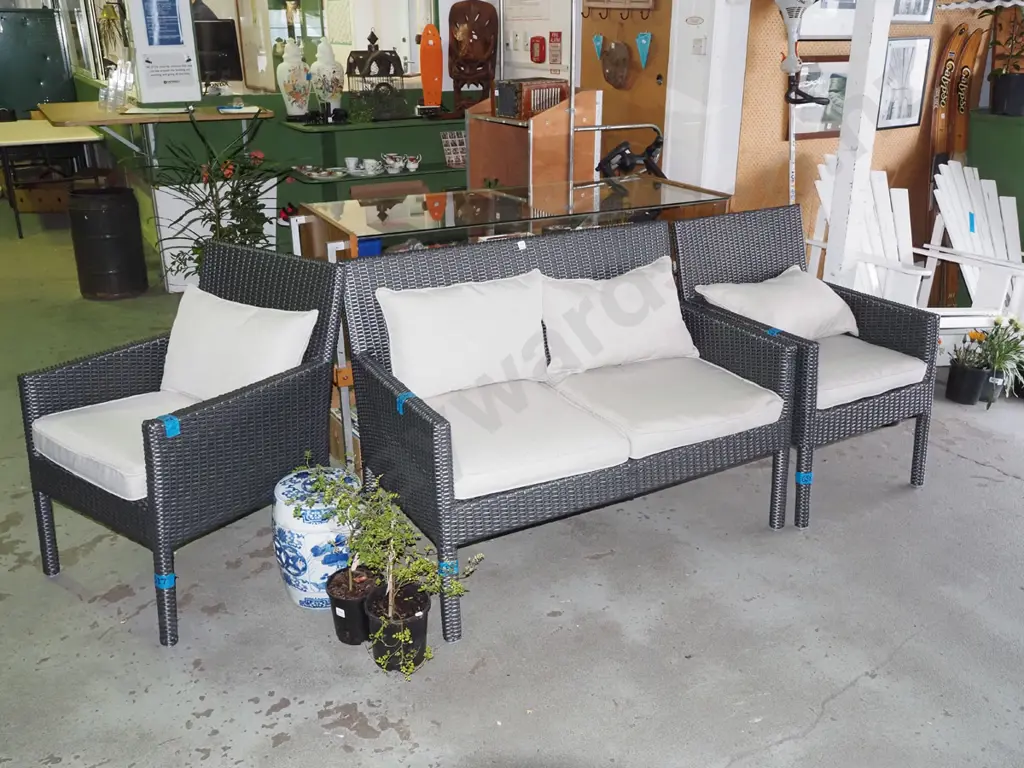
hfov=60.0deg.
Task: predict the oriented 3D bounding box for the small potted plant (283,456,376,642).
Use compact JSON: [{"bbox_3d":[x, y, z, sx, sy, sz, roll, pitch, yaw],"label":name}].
[{"bbox_3d":[-0.458,0.432,2.252,0.215,0.446,0.200,0,20,0],"label":"small potted plant"}]

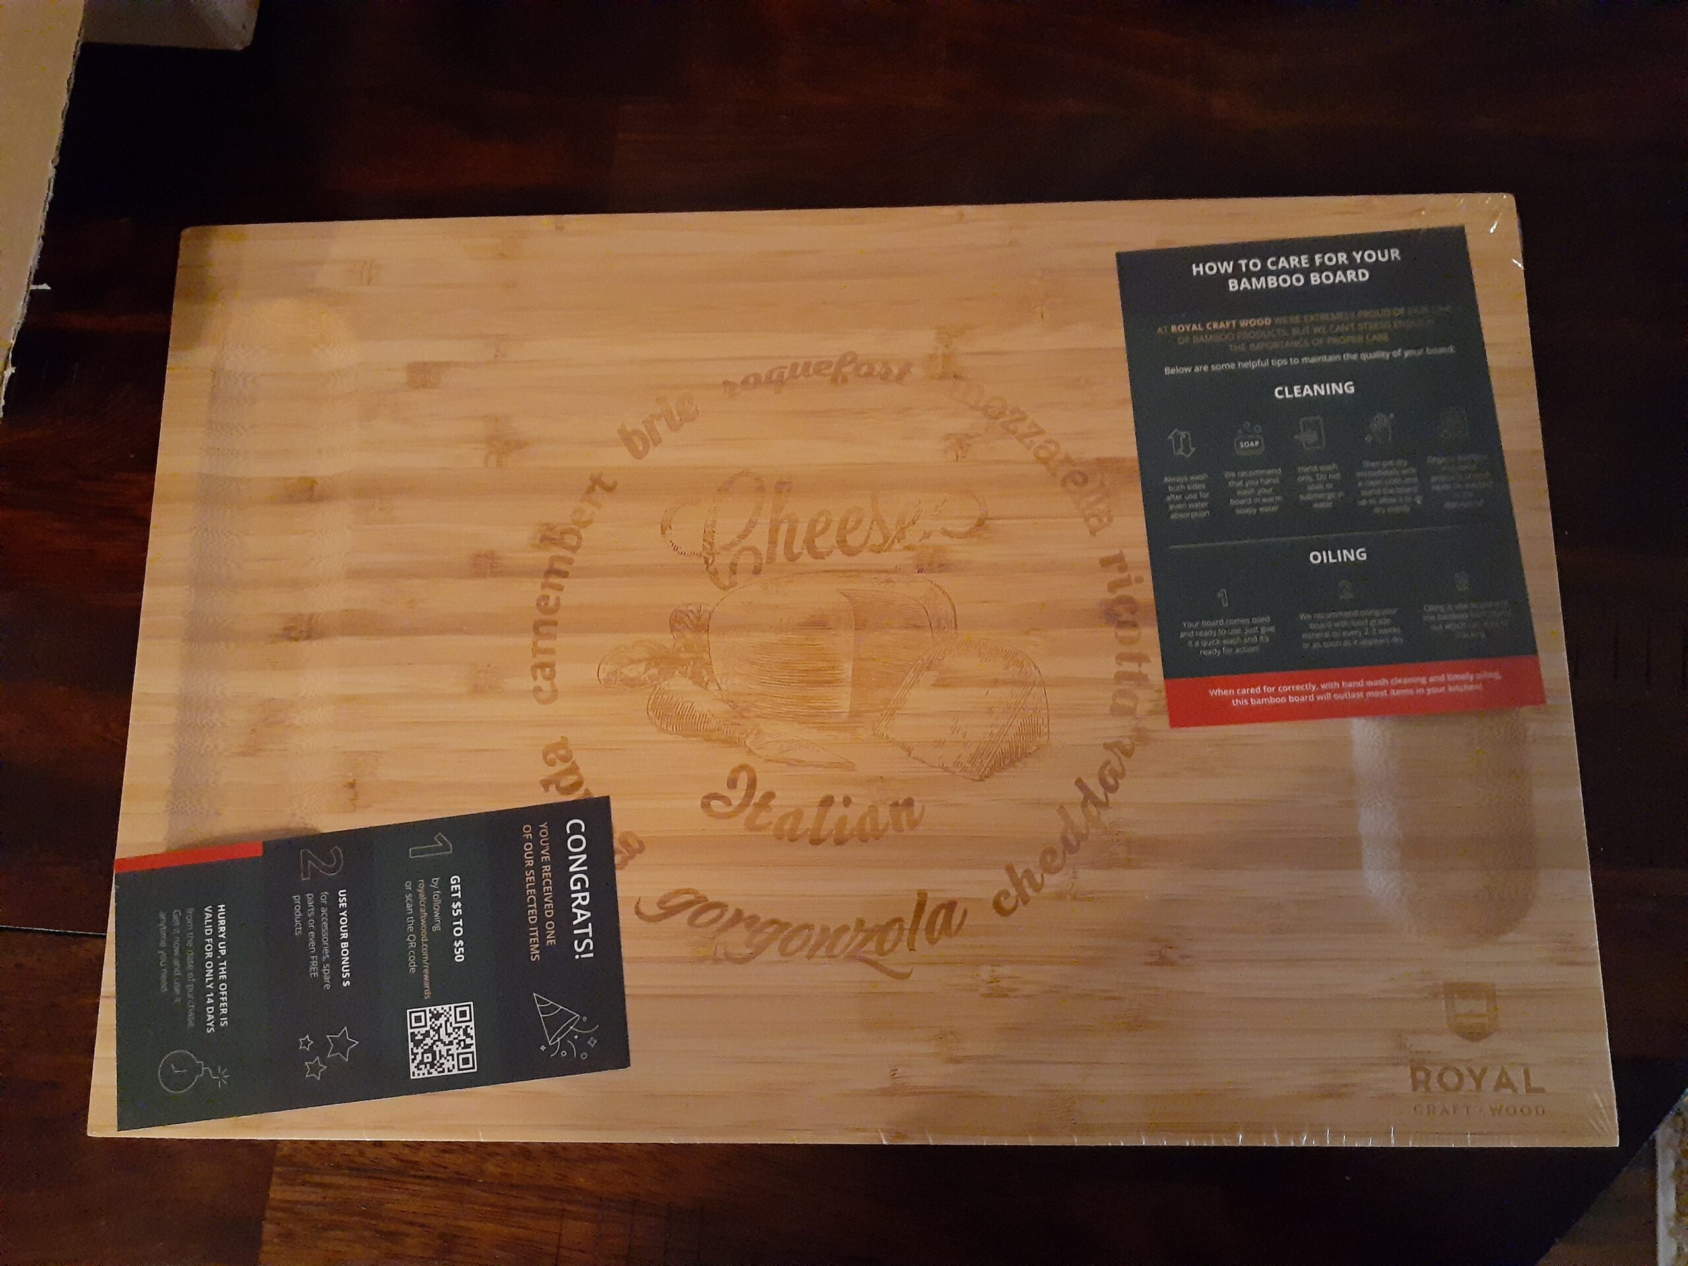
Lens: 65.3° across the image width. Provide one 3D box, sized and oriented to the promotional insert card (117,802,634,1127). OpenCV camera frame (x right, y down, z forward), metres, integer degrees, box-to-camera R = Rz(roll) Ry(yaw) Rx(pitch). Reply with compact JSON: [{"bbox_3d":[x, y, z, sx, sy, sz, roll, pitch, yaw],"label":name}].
[{"bbox_3d":[-0.134,0.092,0.370,0.144,0.001,0.074,-7,79,1],"label":"promotional insert card"}]

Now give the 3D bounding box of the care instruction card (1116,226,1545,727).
[{"bbox_3d":[0.140,-0.048,0.385,0.105,0.001,0.146,-4,79,2],"label":"care instruction card"}]

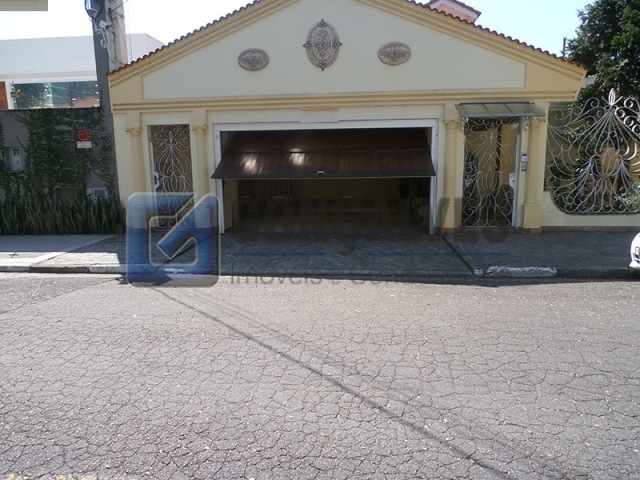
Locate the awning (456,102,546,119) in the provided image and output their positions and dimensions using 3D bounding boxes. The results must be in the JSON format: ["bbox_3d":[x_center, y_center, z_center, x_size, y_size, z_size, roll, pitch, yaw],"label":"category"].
[{"bbox_3d":[3.386,-2.448,8.362,1.493,0.347,0.640,0,10,6],"label":"awning"}]

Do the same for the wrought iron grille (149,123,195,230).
[{"bbox_3d":[-3.277,-1.397,9.842,0.929,2.242,0.060,0,10,6],"label":"wrought iron grille"}]

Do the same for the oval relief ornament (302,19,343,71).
[{"bbox_3d":[0.058,-3.850,8.783,0.796,0.980,0.080,0,10,6],"label":"oval relief ornament"}]

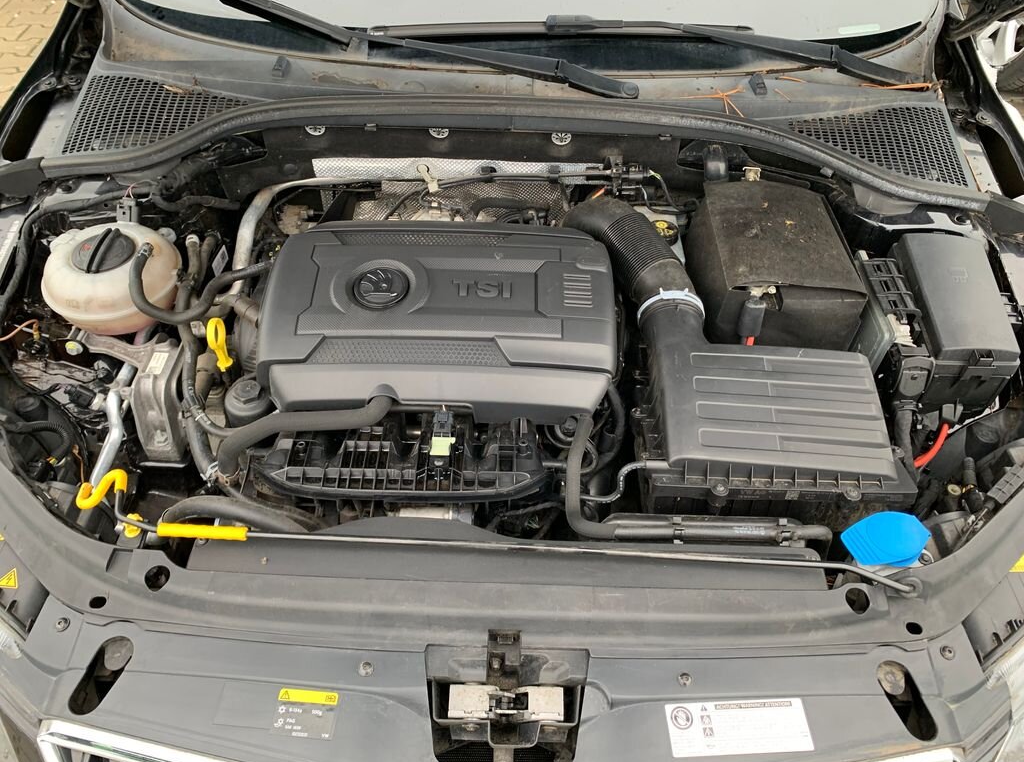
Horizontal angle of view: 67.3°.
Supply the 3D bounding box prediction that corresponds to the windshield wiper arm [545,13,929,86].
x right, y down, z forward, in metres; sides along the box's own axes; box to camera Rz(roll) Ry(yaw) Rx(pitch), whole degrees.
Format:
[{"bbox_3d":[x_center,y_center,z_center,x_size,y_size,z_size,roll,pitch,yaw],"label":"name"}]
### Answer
[{"bbox_3d":[0.333,-0.518,1.184,0.573,0.042,0.060,11,72,5],"label":"windshield wiper arm"}]

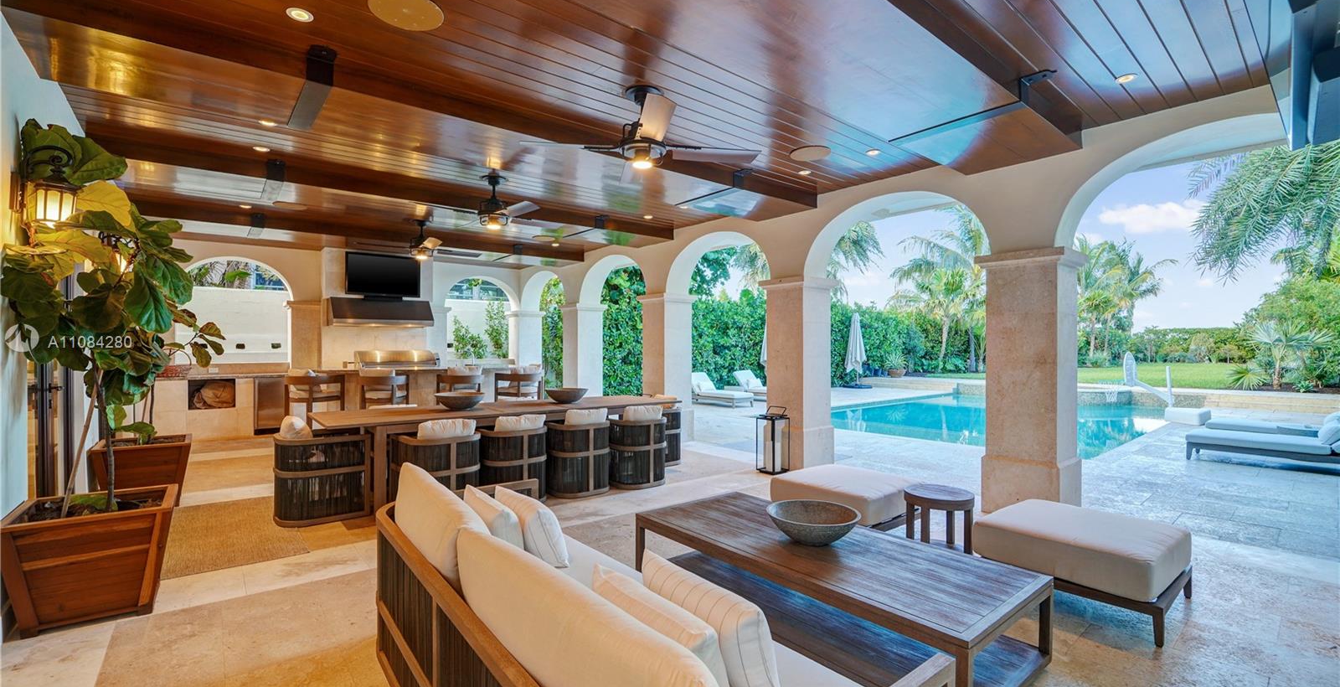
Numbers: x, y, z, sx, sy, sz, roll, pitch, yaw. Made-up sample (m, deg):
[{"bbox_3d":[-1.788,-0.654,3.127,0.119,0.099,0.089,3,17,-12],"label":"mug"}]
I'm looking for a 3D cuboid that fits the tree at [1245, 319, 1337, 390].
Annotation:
[{"bbox_3d":[14.760,0.261,12.400,1.500,1.670,1.500,0,-1,-41],"label":"tree"}]

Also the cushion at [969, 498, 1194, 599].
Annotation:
[{"bbox_3d":[2.336,1.129,2.977,0.730,0.200,0.800,0,0,-35],"label":"cushion"}]

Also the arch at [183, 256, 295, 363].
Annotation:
[{"bbox_3d":[-6.970,-0.525,8.400,1.470,1.720,0.450,0,0,-39],"label":"arch"}]

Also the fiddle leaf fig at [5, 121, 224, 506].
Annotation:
[{"bbox_3d":[-3.140,-0.170,3.000,0.830,2.100,0.950,0,0,-39],"label":"fiddle leaf fig"}]

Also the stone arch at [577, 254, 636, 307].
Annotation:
[{"bbox_3d":[-0.764,-1.089,8.888,0.500,0.780,1.950,0,0,-40],"label":"stone arch"}]

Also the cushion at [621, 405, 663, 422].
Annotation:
[{"bbox_3d":[-0.277,0.792,5.200,0.420,0.360,0.150,-1,10,-31],"label":"cushion"}]

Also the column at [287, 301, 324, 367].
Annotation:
[{"bbox_3d":[-6.216,0.364,8.906,0.550,2.120,0.520,-1,0,-40],"label":"column"}]

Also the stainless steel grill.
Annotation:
[{"bbox_3d":[-4.986,0.323,9.510,1.220,0.420,0.620,0,0,-38],"label":"stainless steel grill"}]

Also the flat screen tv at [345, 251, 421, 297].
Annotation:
[{"bbox_3d":[-5.244,-1.243,9.524,1.200,0.730,0.080,0,0,-38],"label":"flat screen tv"}]

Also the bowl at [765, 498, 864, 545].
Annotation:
[{"bbox_3d":[0.752,0.952,2.720,0.475,0.150,0.475,0,0,15],"label":"bowl"}]

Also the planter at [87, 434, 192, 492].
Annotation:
[{"bbox_3d":[-4.630,1.148,4.600,0.610,0.560,0.610,0,0,-38],"label":"planter"}]

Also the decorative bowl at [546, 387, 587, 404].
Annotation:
[{"bbox_3d":[-1.126,0.576,5.690,0.475,0.145,0.475,0,0,-11],"label":"decorative bowl"}]

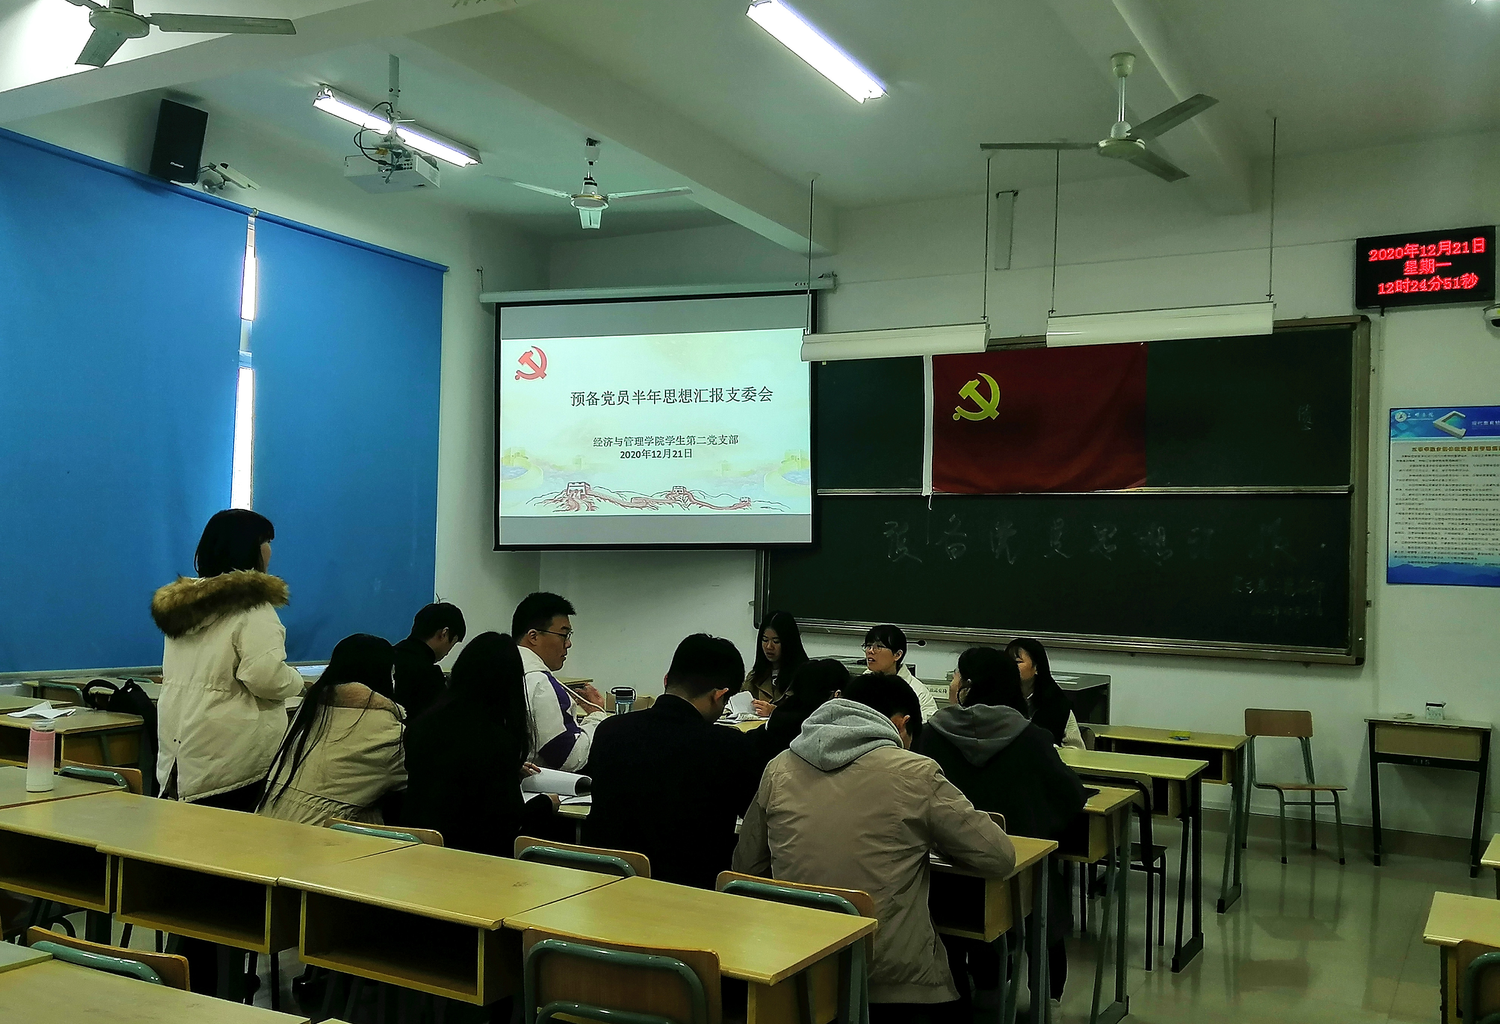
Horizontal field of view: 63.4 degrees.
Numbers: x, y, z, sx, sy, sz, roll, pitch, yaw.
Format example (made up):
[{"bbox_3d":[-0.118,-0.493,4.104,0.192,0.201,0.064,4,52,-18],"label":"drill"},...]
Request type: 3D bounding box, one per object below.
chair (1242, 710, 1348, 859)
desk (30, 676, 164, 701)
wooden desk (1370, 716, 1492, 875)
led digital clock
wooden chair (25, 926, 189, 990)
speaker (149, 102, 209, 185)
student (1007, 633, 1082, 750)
[{"bbox_3d":[3.026,1.509,6.689,0.390,0.780,0.410,2,-3,-3],"label":"chair"},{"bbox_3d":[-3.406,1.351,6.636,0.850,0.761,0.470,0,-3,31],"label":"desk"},{"bbox_3d":[3.666,1.544,6.558,0.610,0.761,0.440,0,-3,31],"label":"wooden desk"},{"bbox_3d":[3.912,-1.407,7.039,0.700,0.420,0.080,0,-3,31],"label":"led digital clock"},{"bbox_3d":[-1.120,1.207,2.412,0.395,0.790,0.460,0,-3,24],"label":"wooden chair"},{"bbox_3d":[-3.307,-2.118,6.945,0.260,0.420,0.240,4,12,-46],"label":"speaker"},{"bbox_3d":[1.253,1.191,5.559,0.720,1.240,0.480,4,-3,-39],"label":"student"}]

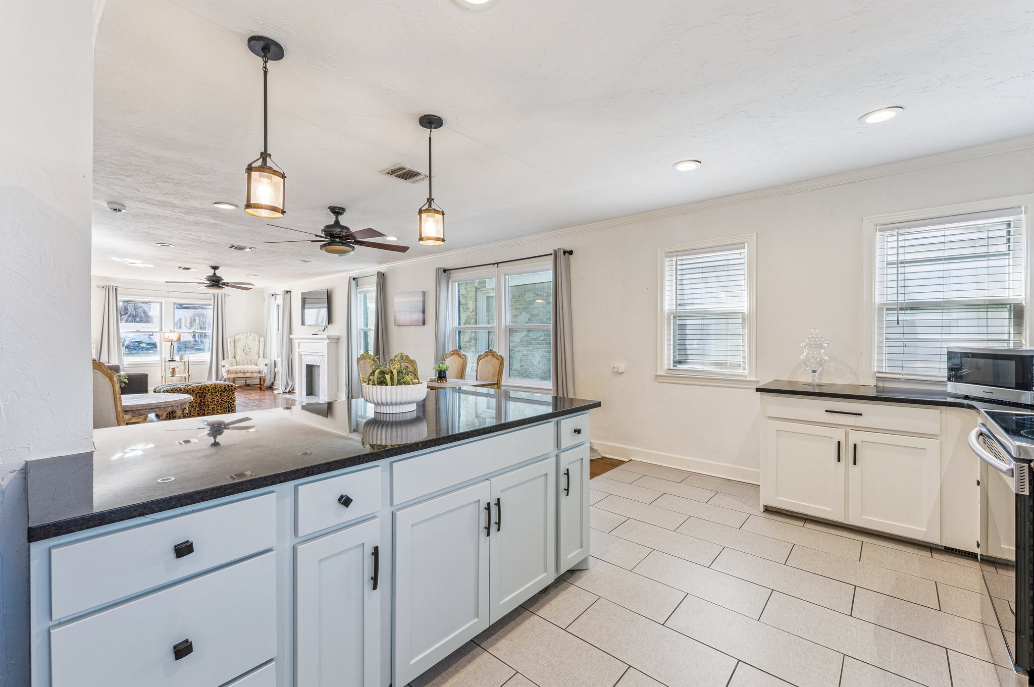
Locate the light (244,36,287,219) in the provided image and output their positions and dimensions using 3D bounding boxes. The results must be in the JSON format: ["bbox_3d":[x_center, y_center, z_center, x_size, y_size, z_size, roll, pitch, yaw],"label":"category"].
[{"bbox_3d":[-1.058,-0.896,1.813,0.150,0.705,0.150,1,1,41],"label":"light"}]

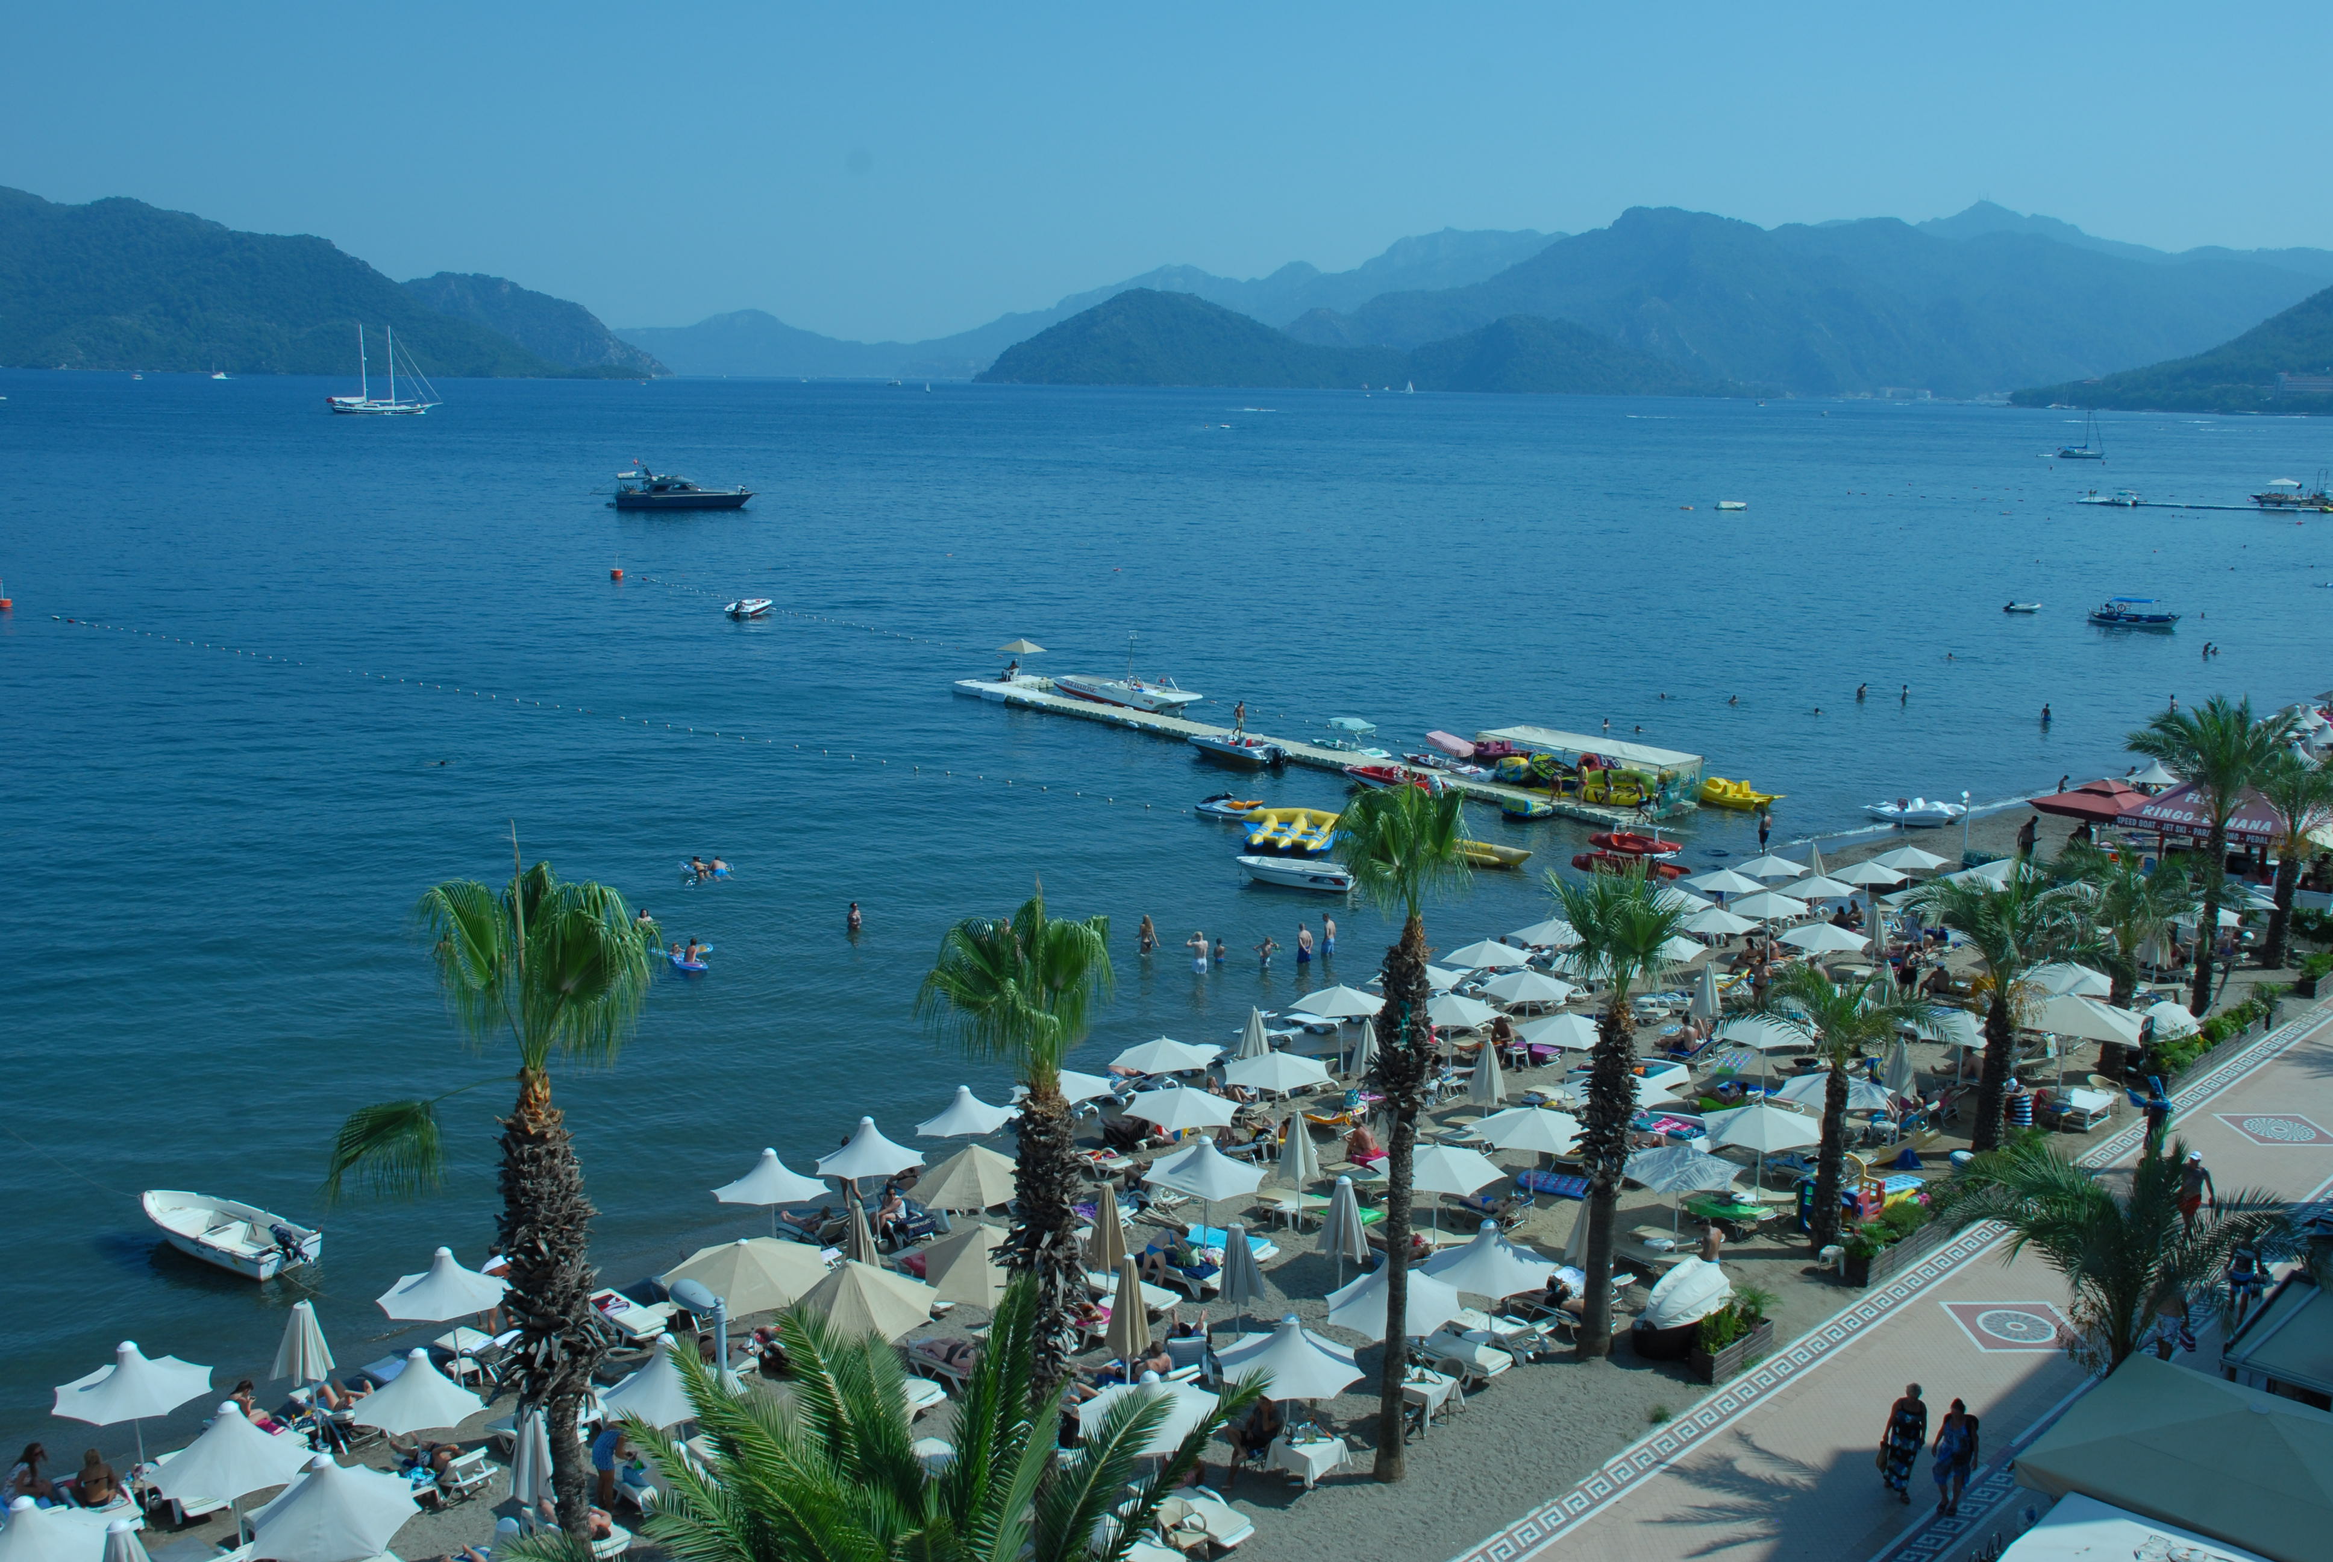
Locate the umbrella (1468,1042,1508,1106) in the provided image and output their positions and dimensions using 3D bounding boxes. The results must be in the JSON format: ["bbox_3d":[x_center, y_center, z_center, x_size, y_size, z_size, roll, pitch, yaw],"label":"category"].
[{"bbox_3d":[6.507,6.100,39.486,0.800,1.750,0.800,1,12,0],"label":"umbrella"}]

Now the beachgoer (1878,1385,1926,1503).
[{"bbox_3d":[9.932,8.870,26.194,0.600,1.640,0.480,7,13,29],"label":"beachgoer"}]

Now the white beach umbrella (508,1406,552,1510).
[{"bbox_3d":[-8.501,9.544,26.234,0.750,2.450,0.750,-3,12,-19],"label":"white beach umbrella"}]

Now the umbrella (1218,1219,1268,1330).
[{"bbox_3d":[1.084,7.929,30.755,0.750,2.000,0.750,2,12,2],"label":"umbrella"}]

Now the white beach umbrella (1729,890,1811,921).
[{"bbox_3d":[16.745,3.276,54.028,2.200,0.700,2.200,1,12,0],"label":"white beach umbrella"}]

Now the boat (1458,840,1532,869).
[{"bbox_3d":[10.940,2.452,71.370,5.200,0.700,1.100,9,14,34],"label":"boat"}]

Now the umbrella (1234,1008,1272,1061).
[{"bbox_3d":[2.050,6.411,45.346,0.750,2.400,0.750,2,12,3],"label":"umbrella"}]

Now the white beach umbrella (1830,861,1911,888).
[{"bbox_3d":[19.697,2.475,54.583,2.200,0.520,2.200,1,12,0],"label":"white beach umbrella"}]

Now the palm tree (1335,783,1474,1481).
[{"bbox_3d":[3.164,4.931,26.549,1.950,10.000,1.950,1,12,0],"label":"palm tree"}]

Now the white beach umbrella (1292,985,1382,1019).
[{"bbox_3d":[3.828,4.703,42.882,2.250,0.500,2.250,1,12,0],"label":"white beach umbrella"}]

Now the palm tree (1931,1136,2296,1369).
[{"bbox_3d":[13.896,7.387,28.762,4.800,4.300,4.700,1,12,0],"label":"palm tree"}]

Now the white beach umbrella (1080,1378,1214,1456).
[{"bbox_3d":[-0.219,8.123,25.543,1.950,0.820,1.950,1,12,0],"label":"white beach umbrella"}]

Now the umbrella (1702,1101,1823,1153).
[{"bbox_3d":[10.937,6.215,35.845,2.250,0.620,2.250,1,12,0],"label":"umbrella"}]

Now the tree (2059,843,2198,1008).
[{"bbox_3d":[21.299,4.063,43.123,3.200,5.396,3.200,7,13,27],"label":"tree"}]

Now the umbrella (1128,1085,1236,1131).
[{"bbox_3d":[0.330,7.331,39.533,2.400,2.350,2.400,1,12,1],"label":"umbrella"}]

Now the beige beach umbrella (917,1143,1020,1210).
[{"bbox_3d":[-3.396,7.368,34.077,2.400,2.100,2.400,0,12,-6],"label":"beige beach umbrella"}]

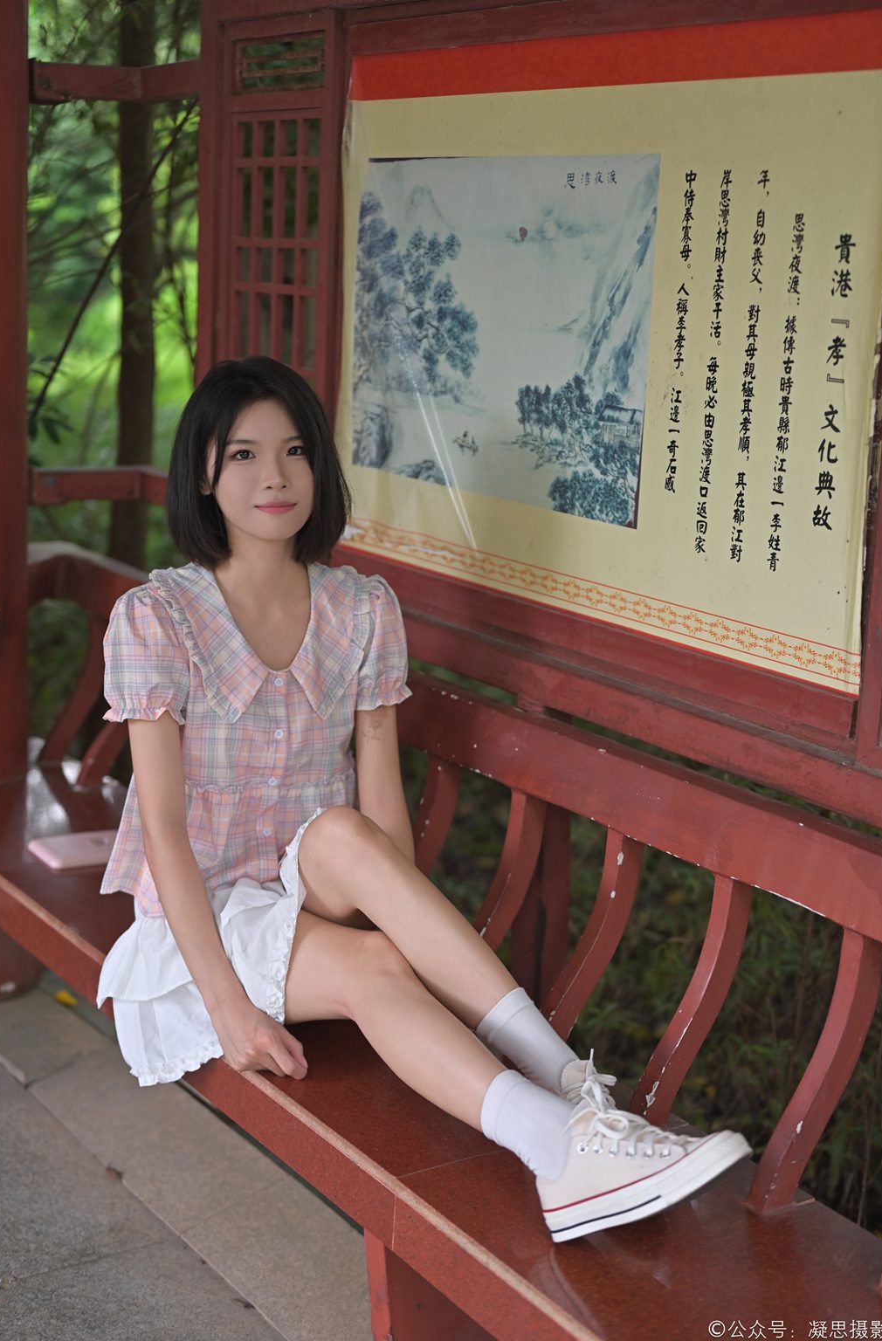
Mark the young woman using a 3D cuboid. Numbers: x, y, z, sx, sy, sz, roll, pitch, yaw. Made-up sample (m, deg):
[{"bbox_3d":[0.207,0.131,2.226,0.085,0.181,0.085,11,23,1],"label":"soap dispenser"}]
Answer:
[{"bbox_3d":[-0.078,0.088,2.160,0.490,0.850,0.880,-5,15,-30],"label":"young woman"}]

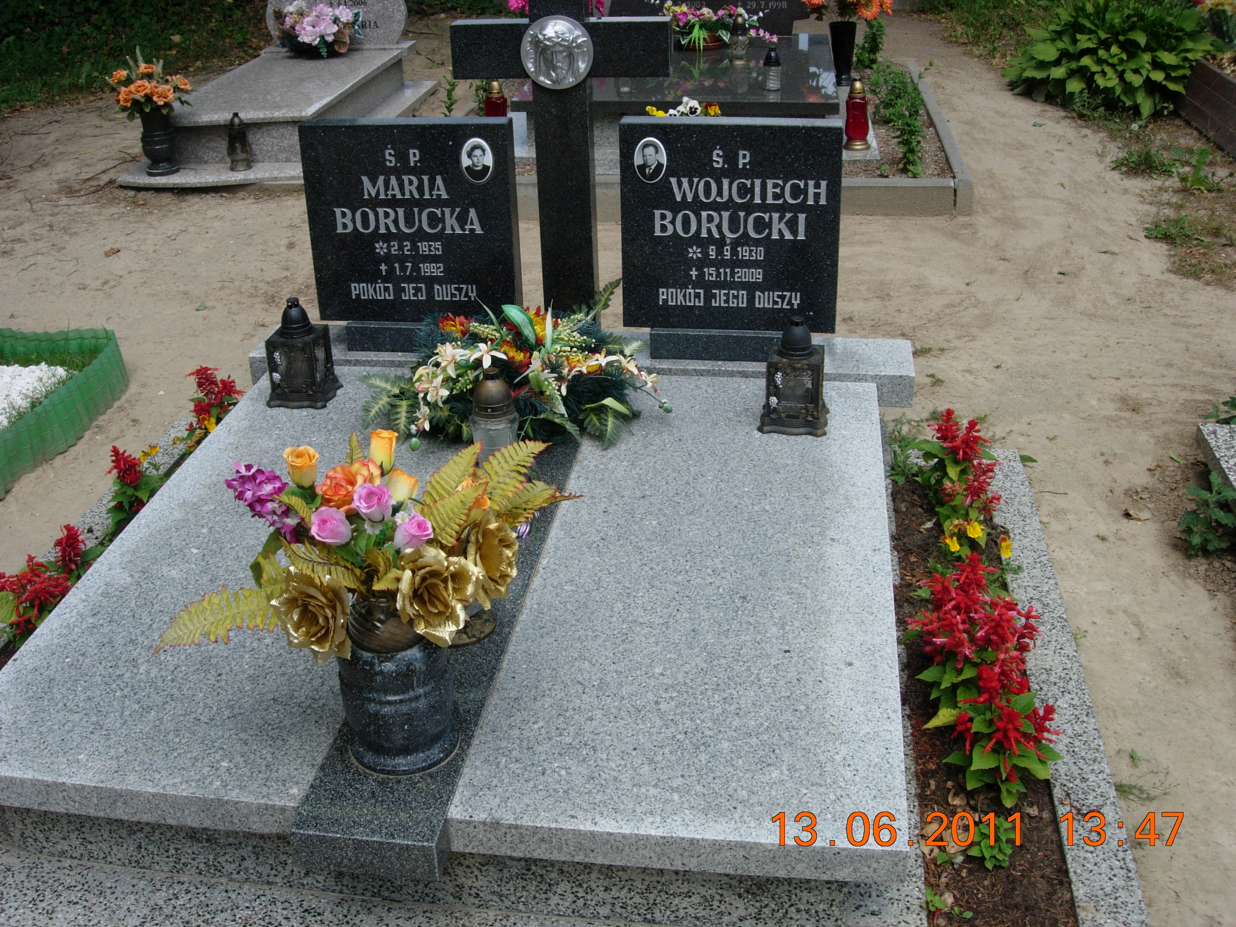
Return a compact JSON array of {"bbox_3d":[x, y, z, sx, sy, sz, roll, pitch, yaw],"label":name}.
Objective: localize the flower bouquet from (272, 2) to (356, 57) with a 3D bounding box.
[{"bbox_3d":[-1.687,-2.430,7.619,0.448,0.272,0.282,2,27,8],"label":"flower bouquet"}]

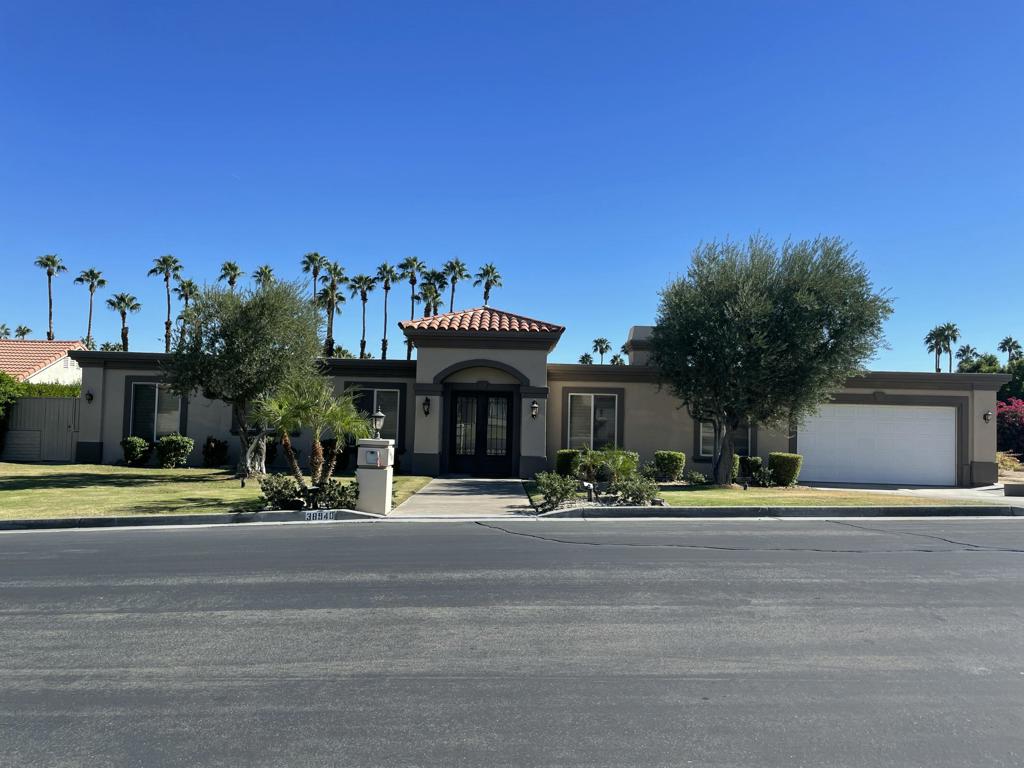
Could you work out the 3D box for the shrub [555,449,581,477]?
[{"bbox_3d":[1.645,2.303,22.000,0.744,0.858,0.800,1,-2,0],"label":"shrub"}]

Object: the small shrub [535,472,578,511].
[{"bbox_3d":[0.816,1.952,14.100,0.807,0.733,0.750,1,-2,0],"label":"small shrub"}]

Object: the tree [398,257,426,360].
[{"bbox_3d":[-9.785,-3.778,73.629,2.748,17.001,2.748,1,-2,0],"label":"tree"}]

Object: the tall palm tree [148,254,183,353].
[{"bbox_3d":[-30.828,-3.761,67.664,3.066,15.398,3.066,1,-2,0],"label":"tall palm tree"}]

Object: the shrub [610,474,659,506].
[{"bbox_3d":[2.101,1.833,13.300,0.870,0.570,0.800,1,-2,0],"label":"shrub"}]

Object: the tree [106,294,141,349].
[{"bbox_3d":[-37.035,-2.313,72.733,2.950,12.660,2.950,1,-2,0],"label":"tree"}]

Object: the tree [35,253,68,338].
[{"bbox_3d":[-47.624,-4.658,78.636,3.000,17.310,3.000,1,-2,0],"label":"tree"}]

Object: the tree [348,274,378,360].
[{"bbox_3d":[-16.685,-3.538,84.639,3.100,17.150,3.100,1,-2,0],"label":"tree"}]

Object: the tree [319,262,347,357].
[{"bbox_3d":[-19.961,-4.244,84.613,3.100,18.390,3.100,1,-2,0],"label":"tree"}]

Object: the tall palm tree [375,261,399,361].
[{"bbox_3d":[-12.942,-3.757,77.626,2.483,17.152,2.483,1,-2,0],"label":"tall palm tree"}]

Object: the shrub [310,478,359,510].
[{"bbox_3d":[-3.006,1.882,13.100,0.852,0.545,0.750,1,-2,0],"label":"shrub"}]

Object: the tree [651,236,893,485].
[{"bbox_3d":[7.221,-0.654,21.400,6.734,6.901,6.200,1,-2,0],"label":"tree"}]

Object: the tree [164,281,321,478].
[{"bbox_3d":[-7.218,-0.121,20.600,4.178,5.303,4.000,1,-2,0],"label":"tree"}]

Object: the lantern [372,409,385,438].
[{"bbox_3d":[-2.279,0.668,13.180,0.215,0.560,0.215,1,-2,0],"label":"lantern"}]

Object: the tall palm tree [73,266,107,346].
[{"bbox_3d":[-36.427,-3.103,65.703,2.976,13.634,2.976,1,-2,0],"label":"tall palm tree"}]

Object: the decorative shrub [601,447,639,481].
[{"bbox_3d":[2.865,2.162,20.400,1.020,0.950,0.950,1,-2,0],"label":"decorative shrub"}]

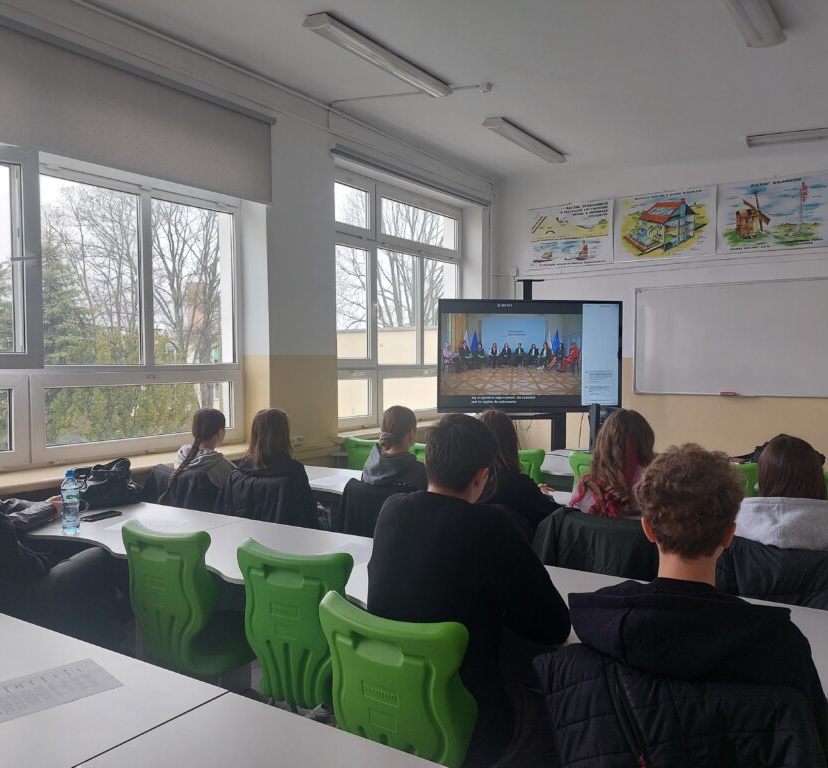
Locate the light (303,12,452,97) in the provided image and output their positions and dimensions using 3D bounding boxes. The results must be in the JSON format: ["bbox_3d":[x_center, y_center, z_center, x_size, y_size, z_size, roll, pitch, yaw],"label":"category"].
[{"bbox_3d":[-0.172,-2.010,4.404,0.140,0.070,1.260,1,3,35],"label":"light"}]

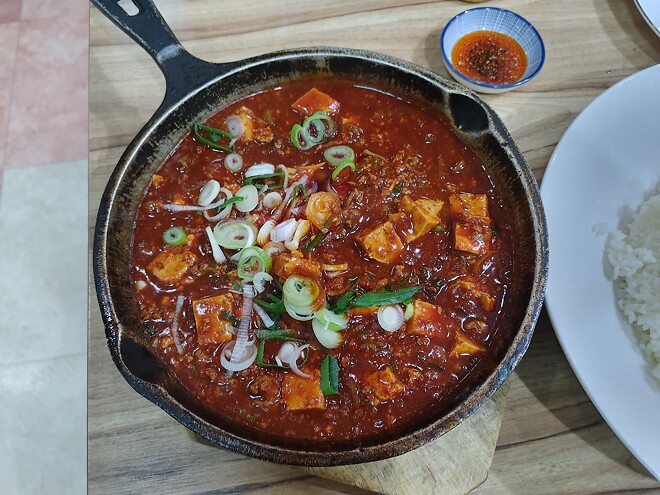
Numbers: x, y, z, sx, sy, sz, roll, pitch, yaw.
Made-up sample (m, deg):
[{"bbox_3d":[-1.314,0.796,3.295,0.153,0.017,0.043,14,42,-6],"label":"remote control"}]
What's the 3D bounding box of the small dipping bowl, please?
[{"bbox_3d":[0.112,-0.133,0.354,0.071,0.027,0.071,1,68,-1],"label":"small dipping bowl"}]

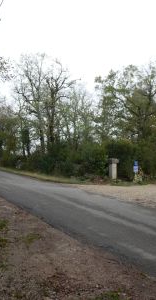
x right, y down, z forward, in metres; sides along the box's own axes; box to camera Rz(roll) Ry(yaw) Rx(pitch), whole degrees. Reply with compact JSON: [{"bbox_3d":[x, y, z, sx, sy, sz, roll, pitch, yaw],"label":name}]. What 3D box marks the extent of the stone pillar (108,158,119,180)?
[{"bbox_3d":[1.970,1.085,15.400,0.440,1.220,0.420,0,0,-25],"label":"stone pillar"}]

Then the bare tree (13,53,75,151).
[{"bbox_3d":[-3.200,-3.850,26.000,5.800,10.500,5.600,0,0,0],"label":"bare tree"}]

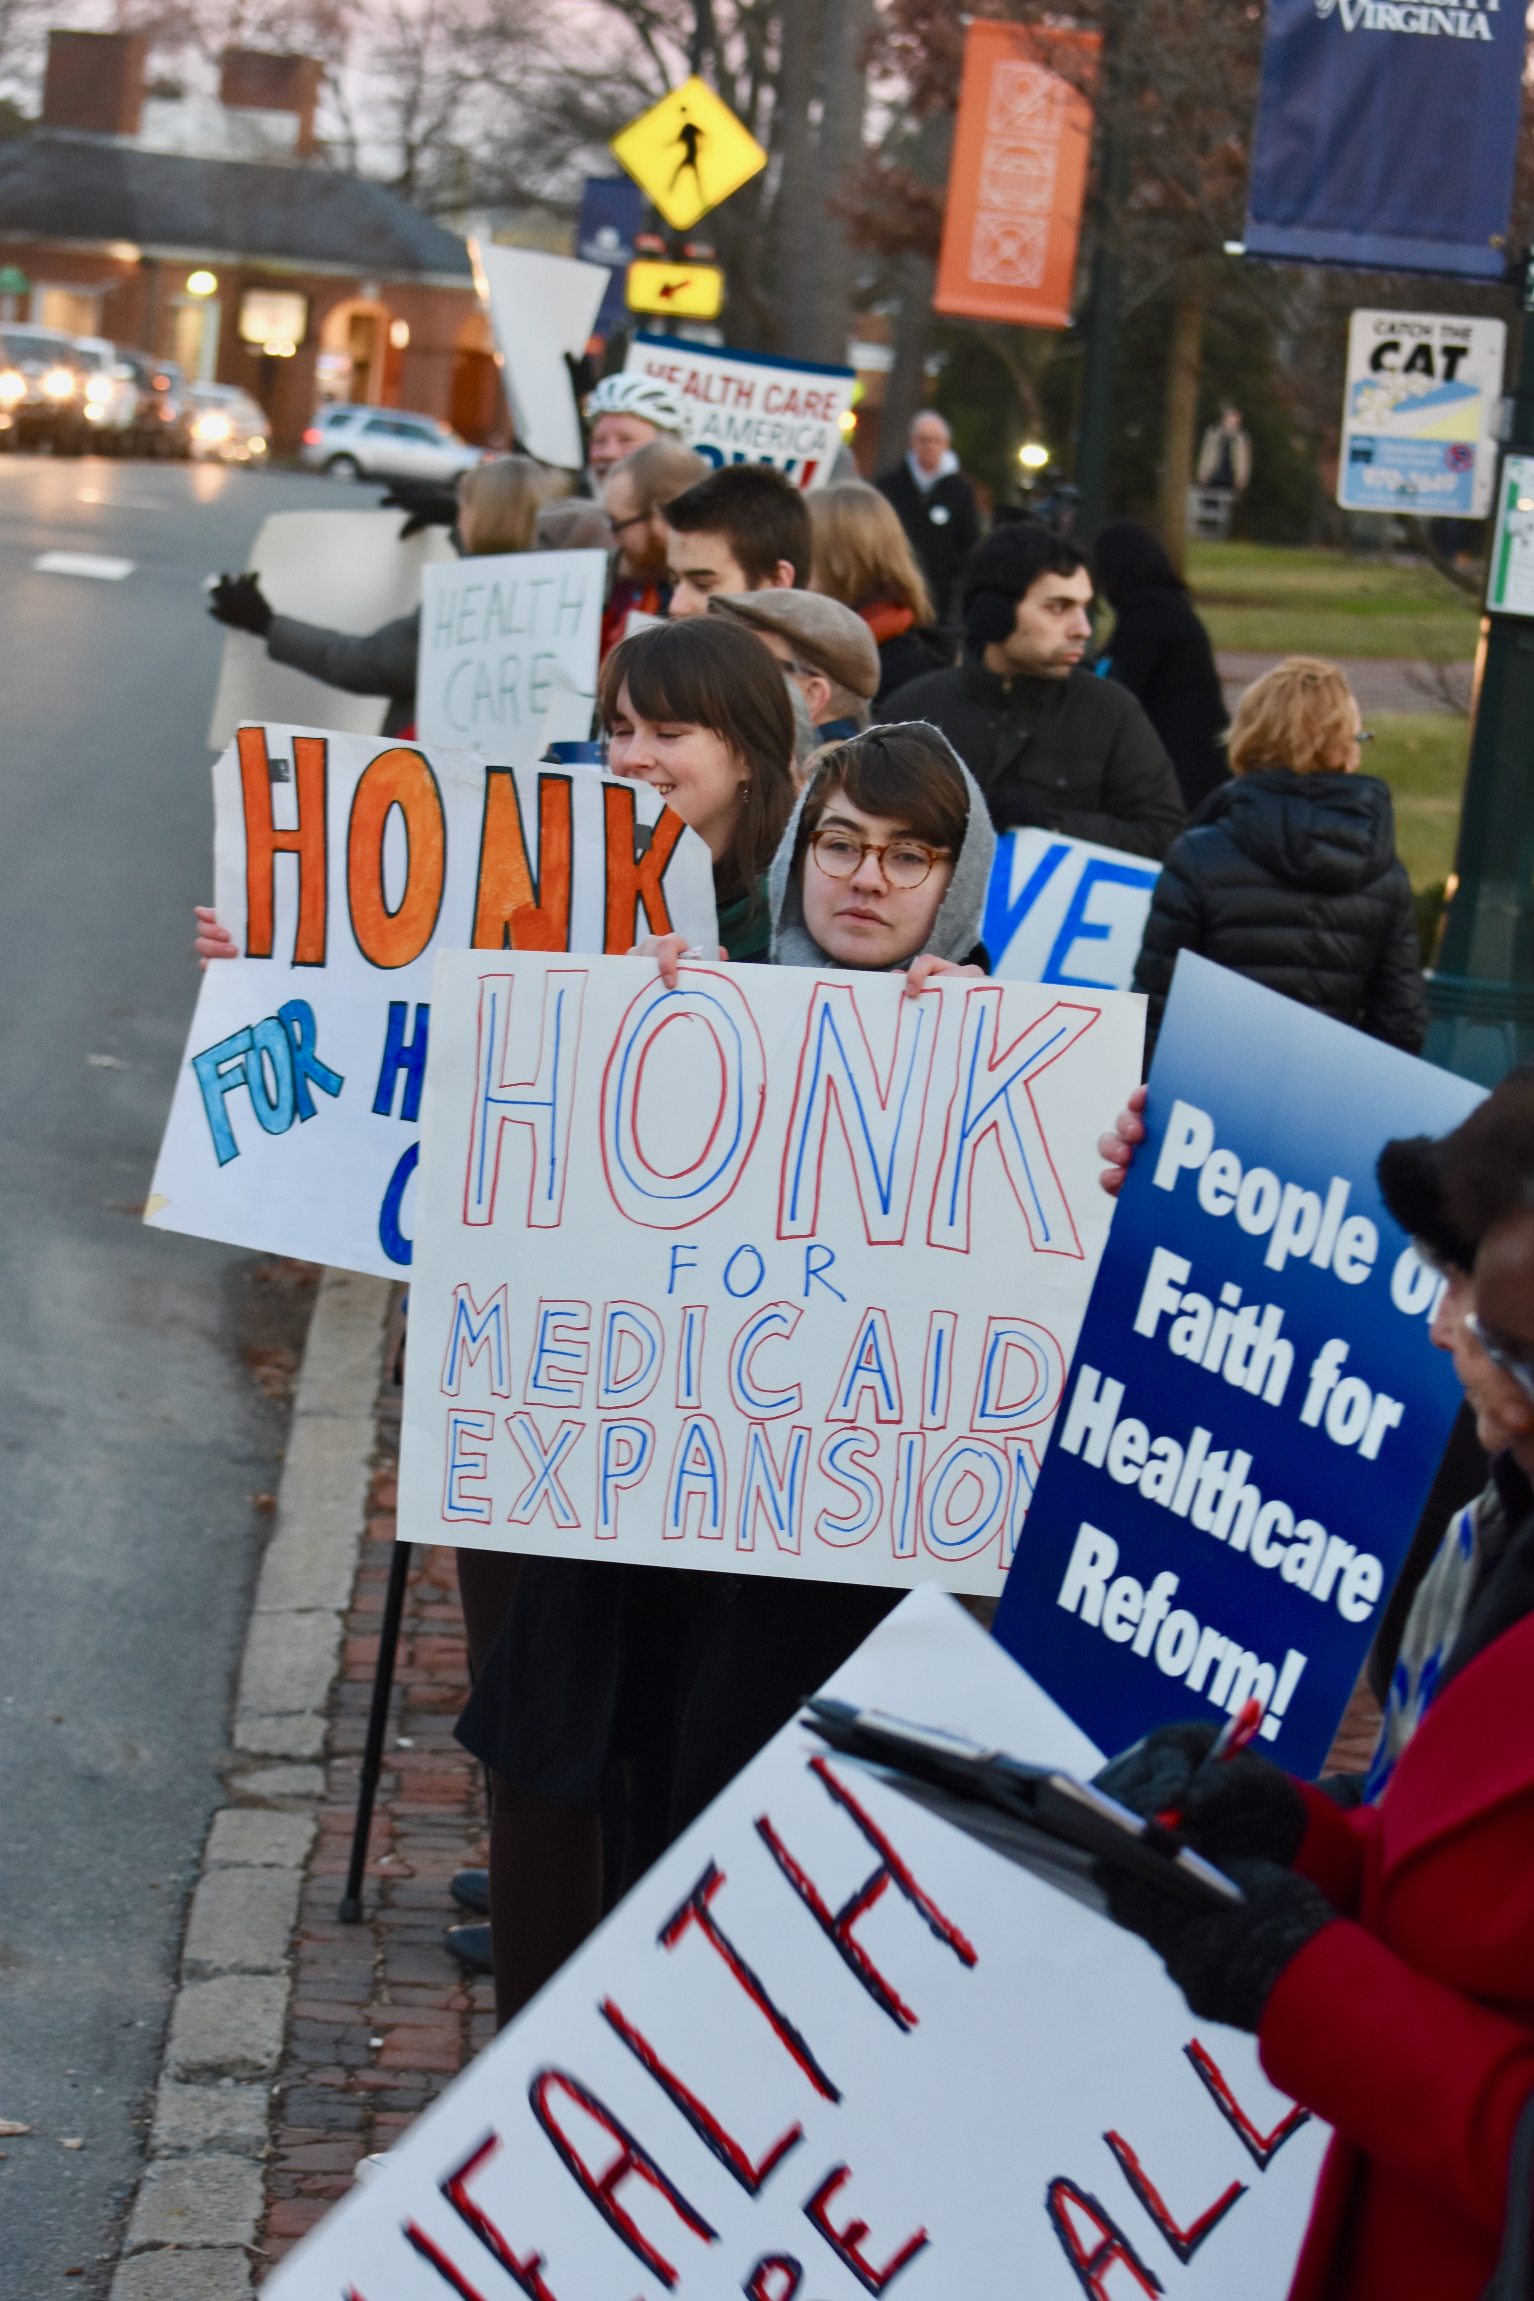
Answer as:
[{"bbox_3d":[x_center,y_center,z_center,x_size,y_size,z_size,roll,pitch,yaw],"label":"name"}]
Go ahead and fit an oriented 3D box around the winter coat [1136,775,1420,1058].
[{"bbox_3d":[0.688,-0.214,9.537,0.460,0.660,0.340,6,7,8],"label":"winter coat"}]

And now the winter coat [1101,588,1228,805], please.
[{"bbox_3d":[1.059,-1.076,18.300,0.380,0.950,0.480,6,7,14],"label":"winter coat"}]

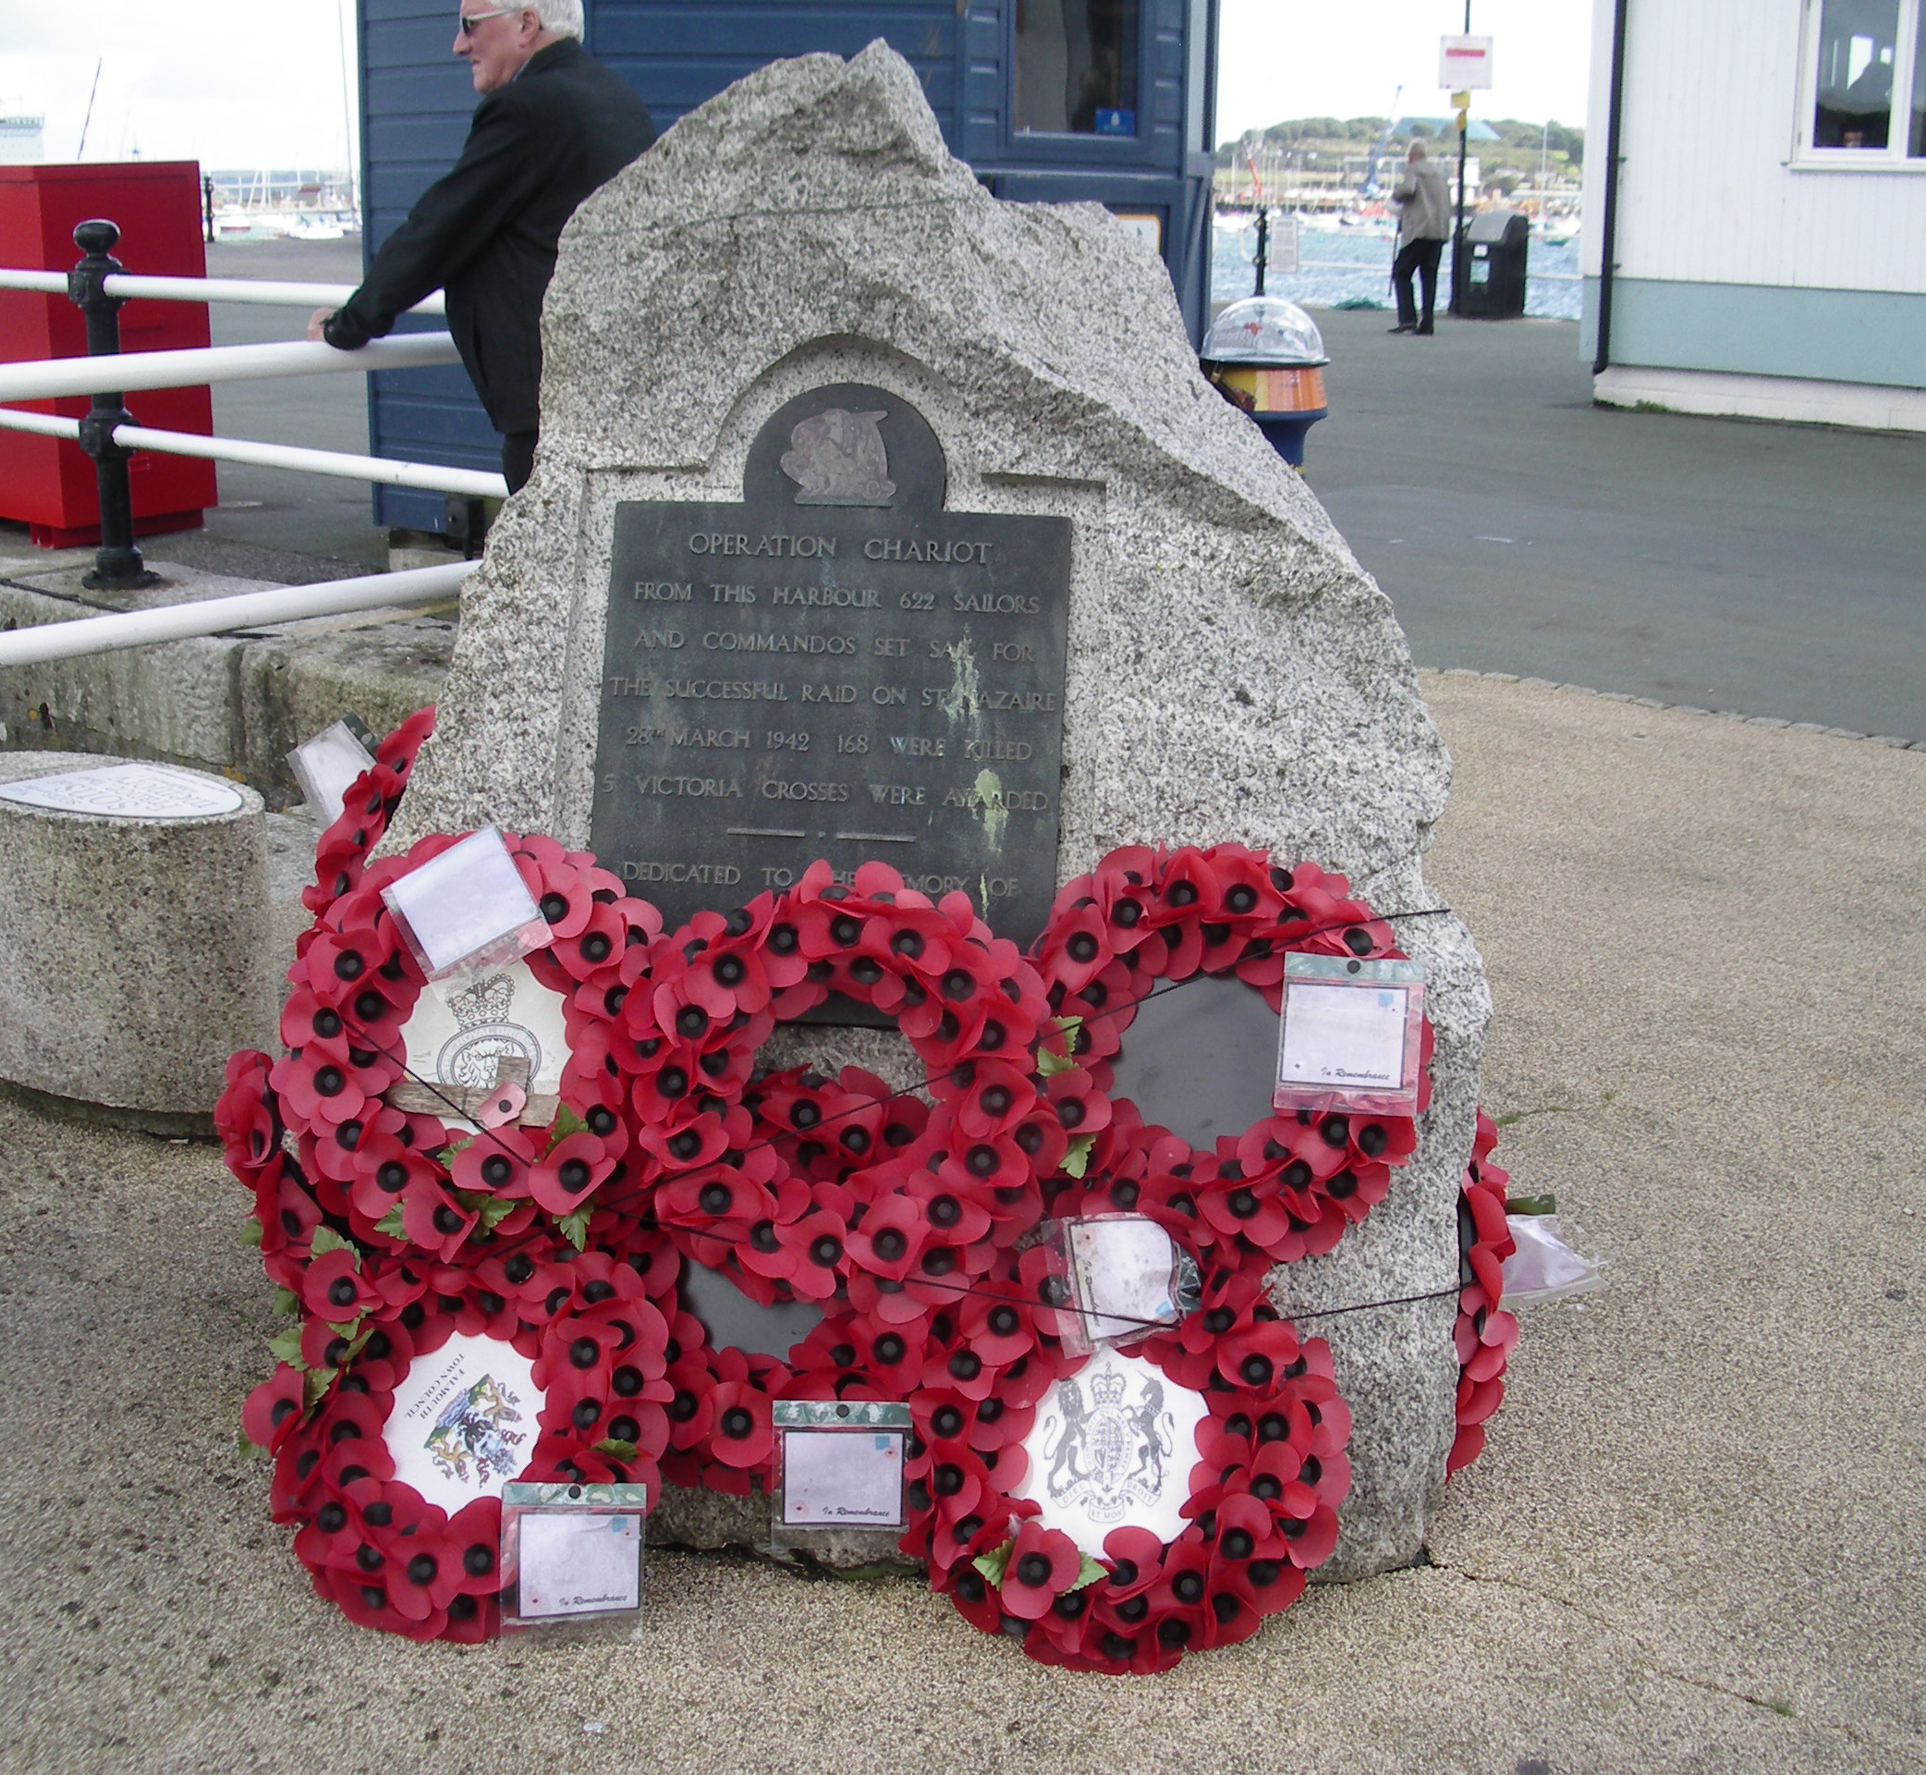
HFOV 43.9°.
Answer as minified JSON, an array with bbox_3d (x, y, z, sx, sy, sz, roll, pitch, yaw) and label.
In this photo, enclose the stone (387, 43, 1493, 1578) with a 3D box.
[{"bbox_3d":[-0.040,-0.105,2.632,1.270,1.580,0.600,1,17,3],"label":"stone"}]

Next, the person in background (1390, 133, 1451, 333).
[{"bbox_3d":[4.080,-5.776,21.237,0.450,1.690,0.500,10,19,29],"label":"person in background"}]

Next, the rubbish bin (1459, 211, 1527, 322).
[{"bbox_3d":[5.280,-6.216,23.820,0.540,1.060,0.600,11,20,32],"label":"rubbish bin"}]

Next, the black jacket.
[{"bbox_3d":[-0.860,-1.137,4.253,0.580,0.700,0.480,9,19,27],"label":"black jacket"}]

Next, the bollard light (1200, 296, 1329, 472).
[{"bbox_3d":[0.960,-1.372,7.733,0.430,1.060,0.430,0,17,0],"label":"bollard light"}]

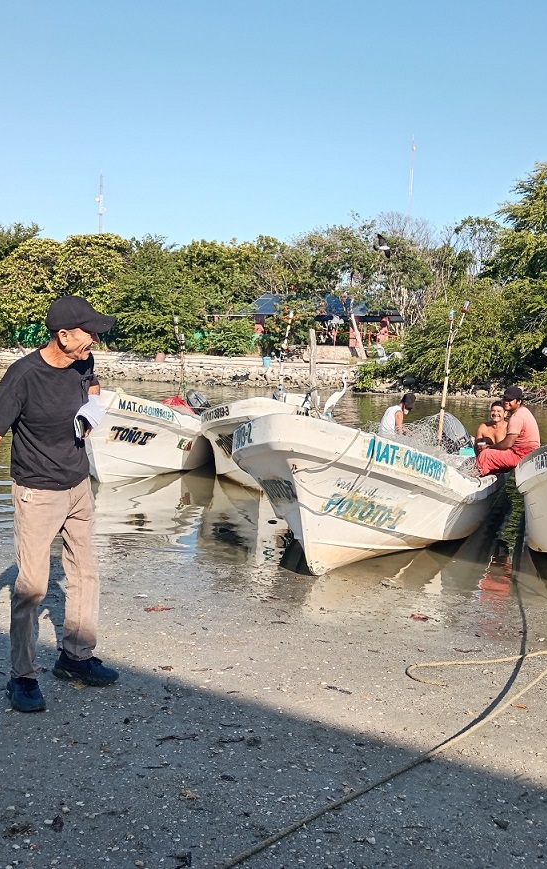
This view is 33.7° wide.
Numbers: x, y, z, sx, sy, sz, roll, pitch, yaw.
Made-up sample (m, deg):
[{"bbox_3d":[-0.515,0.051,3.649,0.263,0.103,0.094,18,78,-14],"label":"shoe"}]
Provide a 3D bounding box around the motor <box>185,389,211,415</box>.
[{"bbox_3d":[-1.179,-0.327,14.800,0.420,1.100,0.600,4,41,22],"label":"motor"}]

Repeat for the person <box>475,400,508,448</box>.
[{"bbox_3d":[2.395,0.129,9.750,0.560,0.980,0.720,3,6,17],"label":"person"}]

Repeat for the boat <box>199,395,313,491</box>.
[{"bbox_3d":[0.092,-0.174,12.641,1.900,1.200,6.700,2,6,3],"label":"boat"}]

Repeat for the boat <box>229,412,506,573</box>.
[{"bbox_3d":[1.177,0.227,8.912,1.900,1.200,6.700,4,6,22],"label":"boat"}]

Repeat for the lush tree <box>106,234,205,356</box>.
[{"bbox_3d":[-5.576,-6.366,42.000,4.500,5.300,4.400,1,6,-6],"label":"lush tree"}]

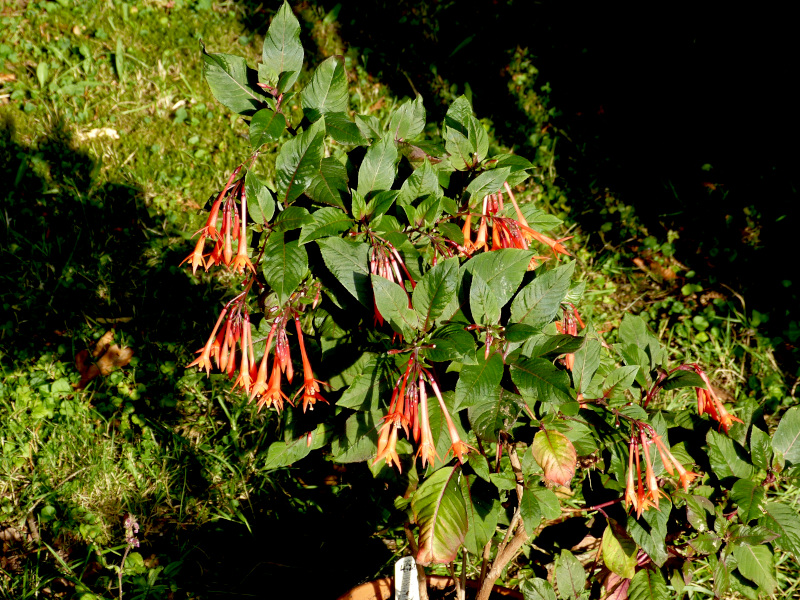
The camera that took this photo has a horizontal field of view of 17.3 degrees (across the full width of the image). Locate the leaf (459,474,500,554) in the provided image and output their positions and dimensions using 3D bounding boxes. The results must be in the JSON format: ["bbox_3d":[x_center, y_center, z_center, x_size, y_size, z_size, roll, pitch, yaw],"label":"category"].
[{"bbox_3d":[0.065,0.174,2.140,0.034,0.016,0.069,-6,73,-8],"label":"leaf"}]

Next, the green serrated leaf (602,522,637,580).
[{"bbox_3d":[0.177,0.202,2.120,0.026,0.052,0.009,-22,-6,10],"label":"green serrated leaf"}]

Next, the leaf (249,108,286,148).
[{"bbox_3d":[-0.105,-0.135,2.080,0.026,0.016,0.037,20,69,21],"label":"leaf"}]

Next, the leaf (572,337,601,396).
[{"bbox_3d":[0.150,0.053,2.120,0.021,0.016,0.052,14,68,-4],"label":"leaf"}]

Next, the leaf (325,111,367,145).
[{"bbox_3d":[-0.043,-0.131,2.020,0.045,0.008,0.028,30,58,9],"label":"leaf"}]

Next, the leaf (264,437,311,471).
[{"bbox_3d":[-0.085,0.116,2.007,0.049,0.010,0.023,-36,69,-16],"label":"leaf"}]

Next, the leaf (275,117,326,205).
[{"bbox_3d":[-0.073,-0.104,1.980,0.035,0.013,0.074,20,78,12],"label":"leaf"}]

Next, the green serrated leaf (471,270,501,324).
[{"bbox_3d":[0.059,-0.002,1.903,0.022,0.009,0.043,-9,70,-4],"label":"green serrated leaf"}]

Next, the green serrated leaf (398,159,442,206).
[{"bbox_3d":[0.015,-0.084,1.924,0.031,0.010,0.048,4,57,10],"label":"green serrated leaf"}]

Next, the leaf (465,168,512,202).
[{"bbox_3d":[0.067,-0.085,1.934,0.044,0.009,0.018,-40,67,-21],"label":"leaf"}]

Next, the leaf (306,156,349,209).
[{"bbox_3d":[-0.055,-0.091,2.020,0.036,0.010,0.056,-26,70,-14],"label":"leaf"}]

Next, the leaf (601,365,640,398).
[{"bbox_3d":[0.179,0.066,2.130,0.043,0.008,0.023,-40,68,-17],"label":"leaf"}]

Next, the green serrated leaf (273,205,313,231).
[{"bbox_3d":[-0.081,-0.062,2.020,0.033,0.008,0.023,-7,58,17],"label":"green serrated leaf"}]

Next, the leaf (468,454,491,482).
[{"bbox_3d":[0.064,0.135,2.130,0.015,0.008,0.031,-32,73,-13],"label":"leaf"}]

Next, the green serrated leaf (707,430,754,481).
[{"bbox_3d":[0.279,0.130,2.220,0.032,0.016,0.053,-25,69,-18],"label":"green serrated leaf"}]

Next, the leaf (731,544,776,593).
[{"bbox_3d":[0.292,0.219,2.150,0.032,0.010,0.054,-24,70,-13],"label":"leaf"}]

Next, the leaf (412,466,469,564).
[{"bbox_3d":[0.032,0.162,1.986,0.040,0.075,0.018,12,-4,10],"label":"leaf"}]

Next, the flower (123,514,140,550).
[{"bbox_3d":[-0.237,0.205,2.330,0.015,0.028,0.015,0,28,0],"label":"flower"}]

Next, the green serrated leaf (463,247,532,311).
[{"bbox_3d":[0.072,-0.013,1.924,0.076,0.012,0.038,-39,72,-15],"label":"green serrated leaf"}]

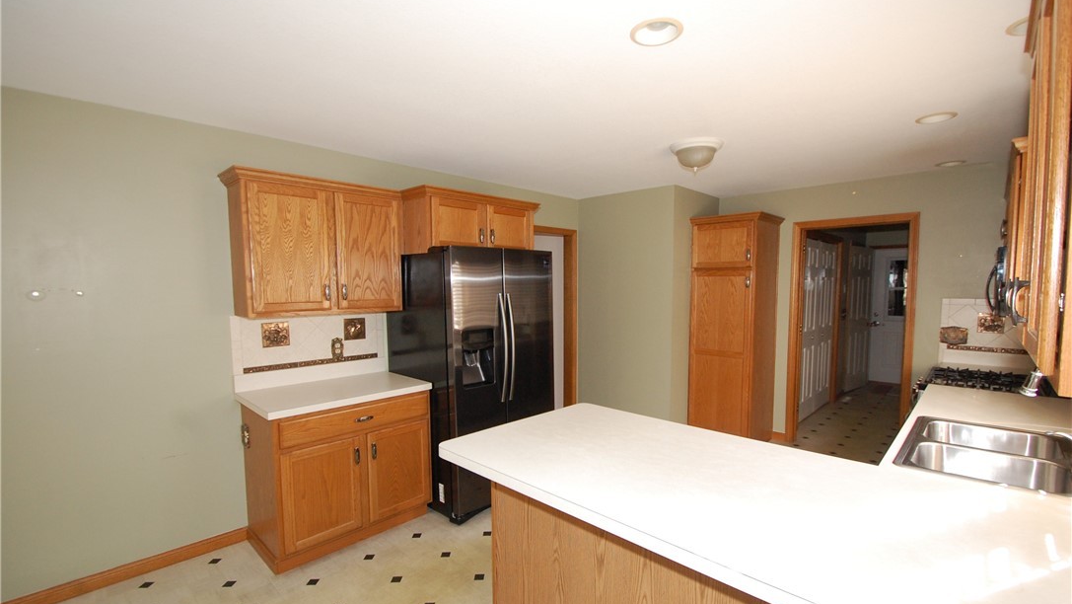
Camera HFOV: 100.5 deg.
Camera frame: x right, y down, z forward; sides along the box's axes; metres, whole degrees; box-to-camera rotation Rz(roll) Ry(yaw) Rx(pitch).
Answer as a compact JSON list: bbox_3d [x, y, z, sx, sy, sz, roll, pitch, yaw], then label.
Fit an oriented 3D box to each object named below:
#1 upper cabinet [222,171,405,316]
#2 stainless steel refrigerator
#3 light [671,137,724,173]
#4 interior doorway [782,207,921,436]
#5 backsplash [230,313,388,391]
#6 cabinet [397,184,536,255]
[{"bbox_3d":[-1.383,-0.337,2.862,0.980,0.825,0.335,-3,4,-45],"label":"upper cabinet"},{"bbox_3d":[-0.466,0.515,3.439,0.937,1.790,0.835,-3,4,-45],"label":"stainless steel refrigerator"},{"bbox_3d":[1.038,-0.928,2.896,0.350,0.180,0.350,-3,4,-45],"label":"light"},{"bbox_3d":[2.796,0.320,4.008,0.130,2.127,0.904,-3,4,-45],"label":"interior doorway"},{"bbox_3d":[-1.470,0.299,3.030,0.996,0.470,0.020,-3,4,-45],"label":"backsplash"},{"bbox_3d":[-0.572,-0.546,3.391,0.990,0.414,0.715,-3,4,-45],"label":"cabinet"}]

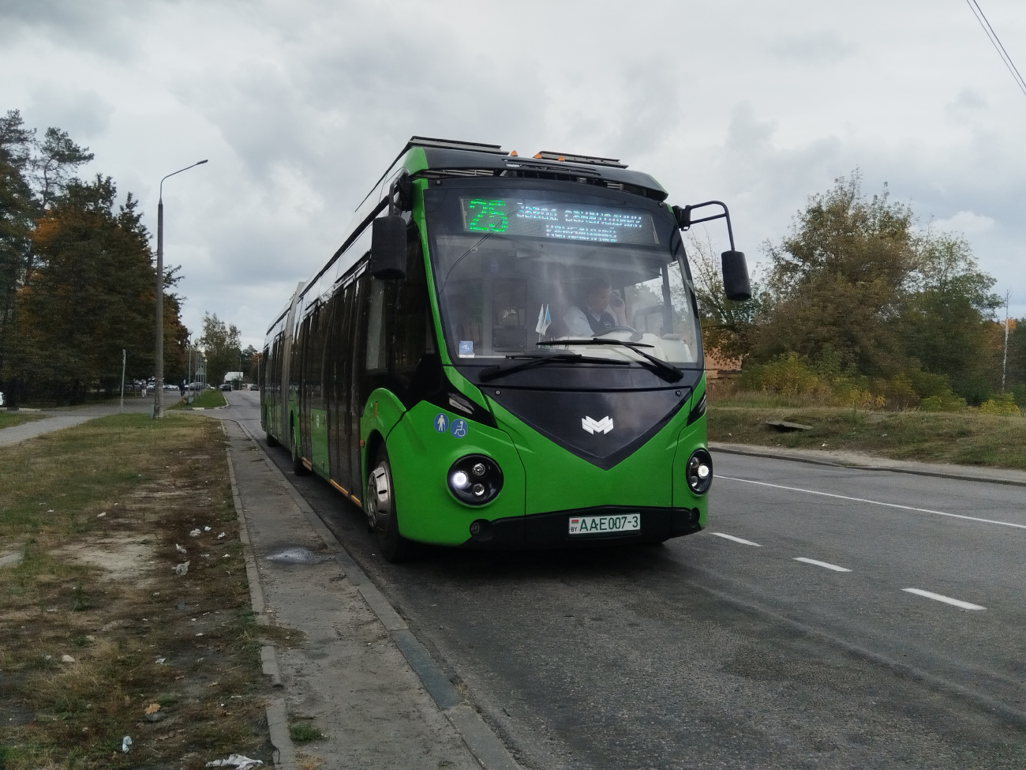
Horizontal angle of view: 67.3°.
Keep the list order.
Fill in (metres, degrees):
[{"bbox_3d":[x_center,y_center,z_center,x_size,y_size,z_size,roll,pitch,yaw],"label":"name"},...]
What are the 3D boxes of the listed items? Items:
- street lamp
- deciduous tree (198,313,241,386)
[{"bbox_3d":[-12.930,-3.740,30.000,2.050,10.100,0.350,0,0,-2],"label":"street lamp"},{"bbox_3d":[-51.390,-6.110,135.000,7.400,13.200,7.200,1,0,-21],"label":"deciduous tree"}]

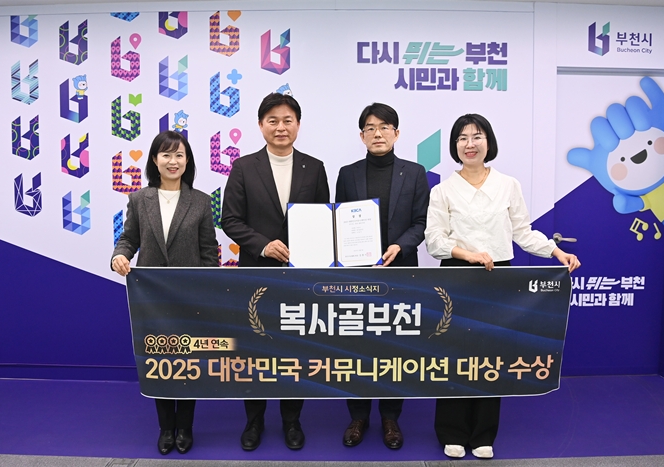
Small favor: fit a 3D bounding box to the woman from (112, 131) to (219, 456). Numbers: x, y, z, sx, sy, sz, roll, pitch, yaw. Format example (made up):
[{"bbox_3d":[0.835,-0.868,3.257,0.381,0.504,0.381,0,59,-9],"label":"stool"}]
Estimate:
[{"bbox_3d":[-0.796,0.259,2.329,0.467,1.550,0.386,0,3,-11],"label":"woman"}]

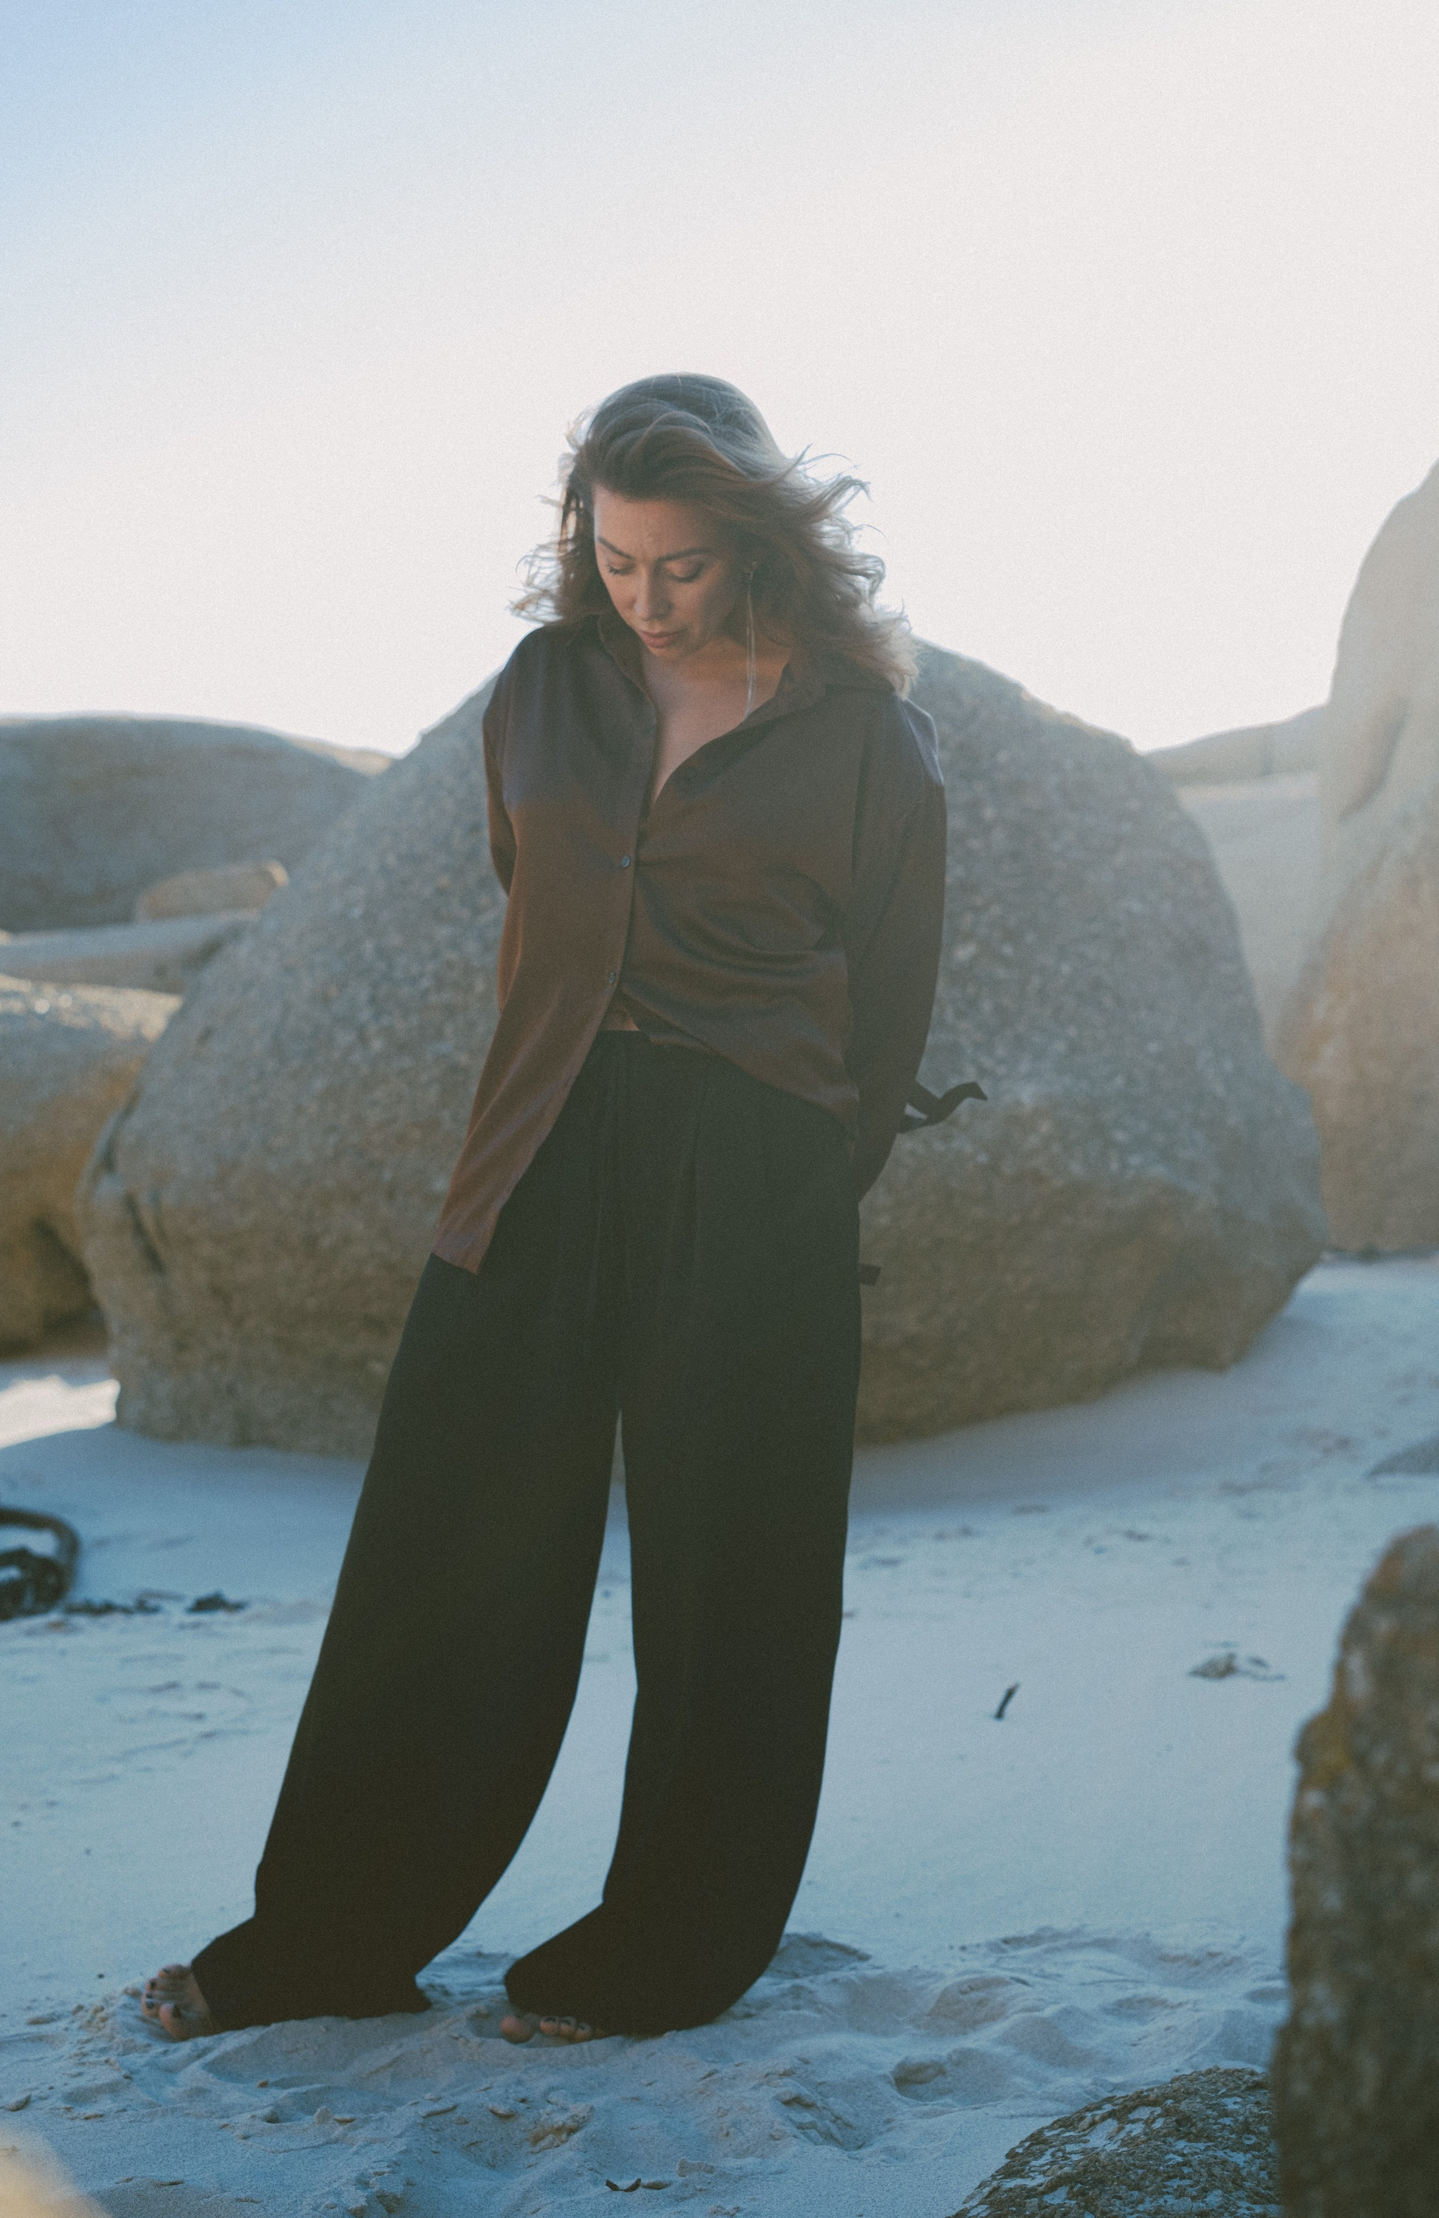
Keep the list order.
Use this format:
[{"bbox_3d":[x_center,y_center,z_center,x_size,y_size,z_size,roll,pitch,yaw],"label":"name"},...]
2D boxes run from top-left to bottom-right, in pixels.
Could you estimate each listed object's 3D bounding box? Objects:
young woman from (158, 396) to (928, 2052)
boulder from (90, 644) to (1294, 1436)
[{"bbox_3d":[-0.150,0.098,3.009,0.680,1.600,0.480,2,5,24],"label":"young woman"},{"bbox_3d":[-0.030,-0.211,6.455,2.600,1.600,2.000,-1,5,-10],"label":"boulder"}]

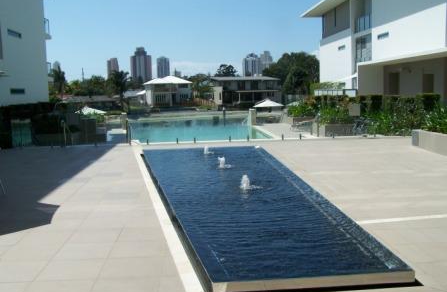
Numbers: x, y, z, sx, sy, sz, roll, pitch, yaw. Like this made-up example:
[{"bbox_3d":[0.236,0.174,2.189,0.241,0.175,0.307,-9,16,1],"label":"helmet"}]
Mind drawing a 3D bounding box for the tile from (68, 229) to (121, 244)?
[{"bbox_3d":[-1.575,1.126,6.040,0.590,0.040,0.590,-2,6,-4],"label":"tile"}]

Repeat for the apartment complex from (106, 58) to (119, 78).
[{"bbox_3d":[-243.840,-149.485,1089.839,22.000,87.359,22.000,-3,6,-20],"label":"apartment complex"}]

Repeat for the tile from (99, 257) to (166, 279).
[{"bbox_3d":[-0.909,1.230,4.912,0.590,0.040,0.590,-2,6,-4],"label":"tile"}]

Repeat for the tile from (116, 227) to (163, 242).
[{"bbox_3d":[-0.907,1.020,5.593,0.542,0.040,0.542,-1,6,-4],"label":"tile"}]

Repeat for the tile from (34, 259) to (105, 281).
[{"bbox_3d":[-1.377,1.147,4.483,0.542,0.040,0.542,-1,6,-4],"label":"tile"}]

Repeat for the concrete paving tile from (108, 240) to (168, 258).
[{"bbox_3d":[-0.872,1.077,5.055,0.542,0.040,0.542,-1,6,-4],"label":"concrete paving tile"}]

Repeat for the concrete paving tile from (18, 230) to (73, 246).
[{"bbox_3d":[-2.163,1.144,6.003,0.590,0.040,0.590,-2,6,-4],"label":"concrete paving tile"}]

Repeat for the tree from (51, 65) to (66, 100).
[{"bbox_3d":[-42.831,-15.291,126.986,4.100,11.180,4.100,-3,6,-18],"label":"tree"}]

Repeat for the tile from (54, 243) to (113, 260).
[{"bbox_3d":[-1.536,1.187,5.457,0.590,0.040,0.590,-2,6,-4],"label":"tile"}]

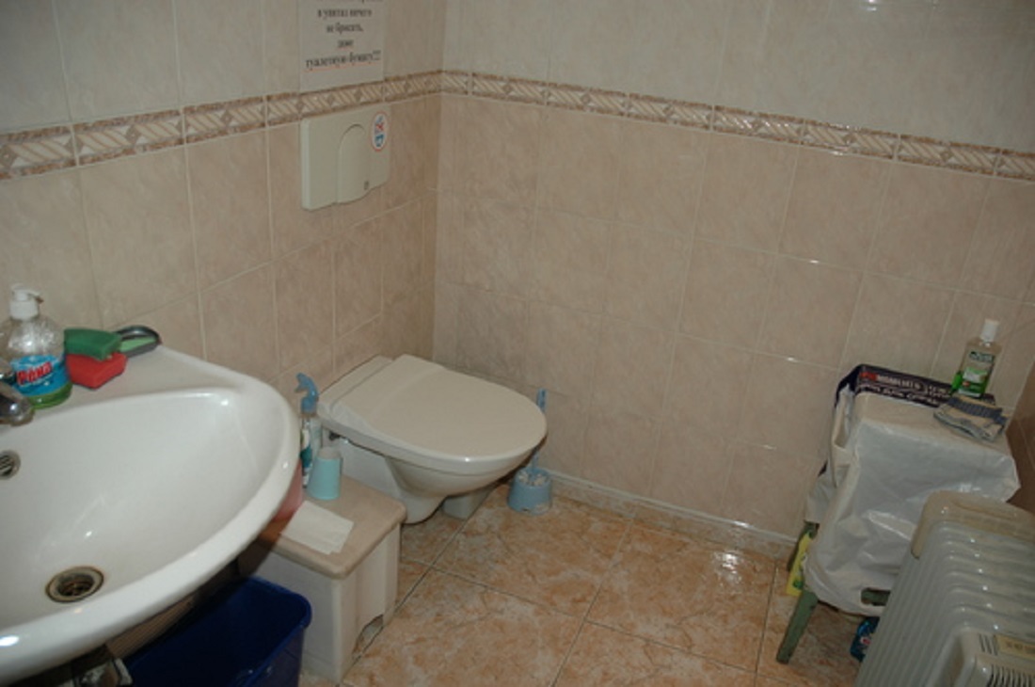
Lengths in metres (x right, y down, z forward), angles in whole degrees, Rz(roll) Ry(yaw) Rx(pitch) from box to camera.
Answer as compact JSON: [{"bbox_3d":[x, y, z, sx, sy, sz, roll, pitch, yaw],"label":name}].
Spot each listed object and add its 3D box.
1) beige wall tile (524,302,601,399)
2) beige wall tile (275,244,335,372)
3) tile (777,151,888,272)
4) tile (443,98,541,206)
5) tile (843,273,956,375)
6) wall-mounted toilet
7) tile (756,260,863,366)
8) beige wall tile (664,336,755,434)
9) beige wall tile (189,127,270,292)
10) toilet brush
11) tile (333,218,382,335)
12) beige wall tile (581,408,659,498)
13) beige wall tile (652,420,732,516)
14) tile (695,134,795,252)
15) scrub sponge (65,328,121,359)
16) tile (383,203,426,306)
[{"bbox_3d":[0.114,0.025,2.085,0.200,0.252,0.010,14,26,19],"label":"beige wall tile"},{"bbox_3d":[-0.443,-0.082,1.617,0.009,0.250,0.200,14,26,18],"label":"beige wall tile"},{"bbox_3d":[0.699,-0.296,1.710,0.200,0.250,0.010,14,26,19],"label":"tile"},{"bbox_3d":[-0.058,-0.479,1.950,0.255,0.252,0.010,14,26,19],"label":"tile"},{"bbox_3d":[0.842,-0.026,1.722,0.200,0.252,0.010,14,26,19],"label":"tile"},{"bbox_3d":[-0.181,0.285,1.841,0.500,0.365,0.370,14,26,19],"label":"wall-mounted toilet"},{"bbox_3d":[0.672,-0.070,1.786,0.200,0.252,0.010,14,26,19],"label":"tile"},{"bbox_3d":[0.490,0.109,1.999,0.200,0.250,0.010,14,26,19],"label":"beige wall tile"},{"bbox_3d":[-0.492,-0.235,1.341,0.010,0.252,0.200,14,26,19],"label":"beige wall tile"},{"bbox_3d":[0.053,0.289,2.175,0.125,0.375,0.125,14,26,19],"label":"toilet brush"},{"bbox_3d":[-0.374,-0.159,1.815,0.010,0.250,0.200,14,26,19],"label":"tile"},{"bbox_3d":[0.285,0.294,2.168,0.200,0.247,0.010,14,26,19],"label":"beige wall tile"},{"bbox_3d":[0.470,0.338,2.104,0.200,0.247,0.010,14,26,19],"label":"beige wall tile"},{"bbox_3d":[0.517,-0.341,1.758,0.200,0.250,0.009,14,26,18],"label":"tile"},{"bbox_3d":[-0.582,0.004,1.049,0.075,0.023,0.047,8,25,7],"label":"scrub sponge"},{"bbox_3d":[-0.288,-0.225,1.956,0.010,0.252,0.200,14,26,19],"label":"tile"}]

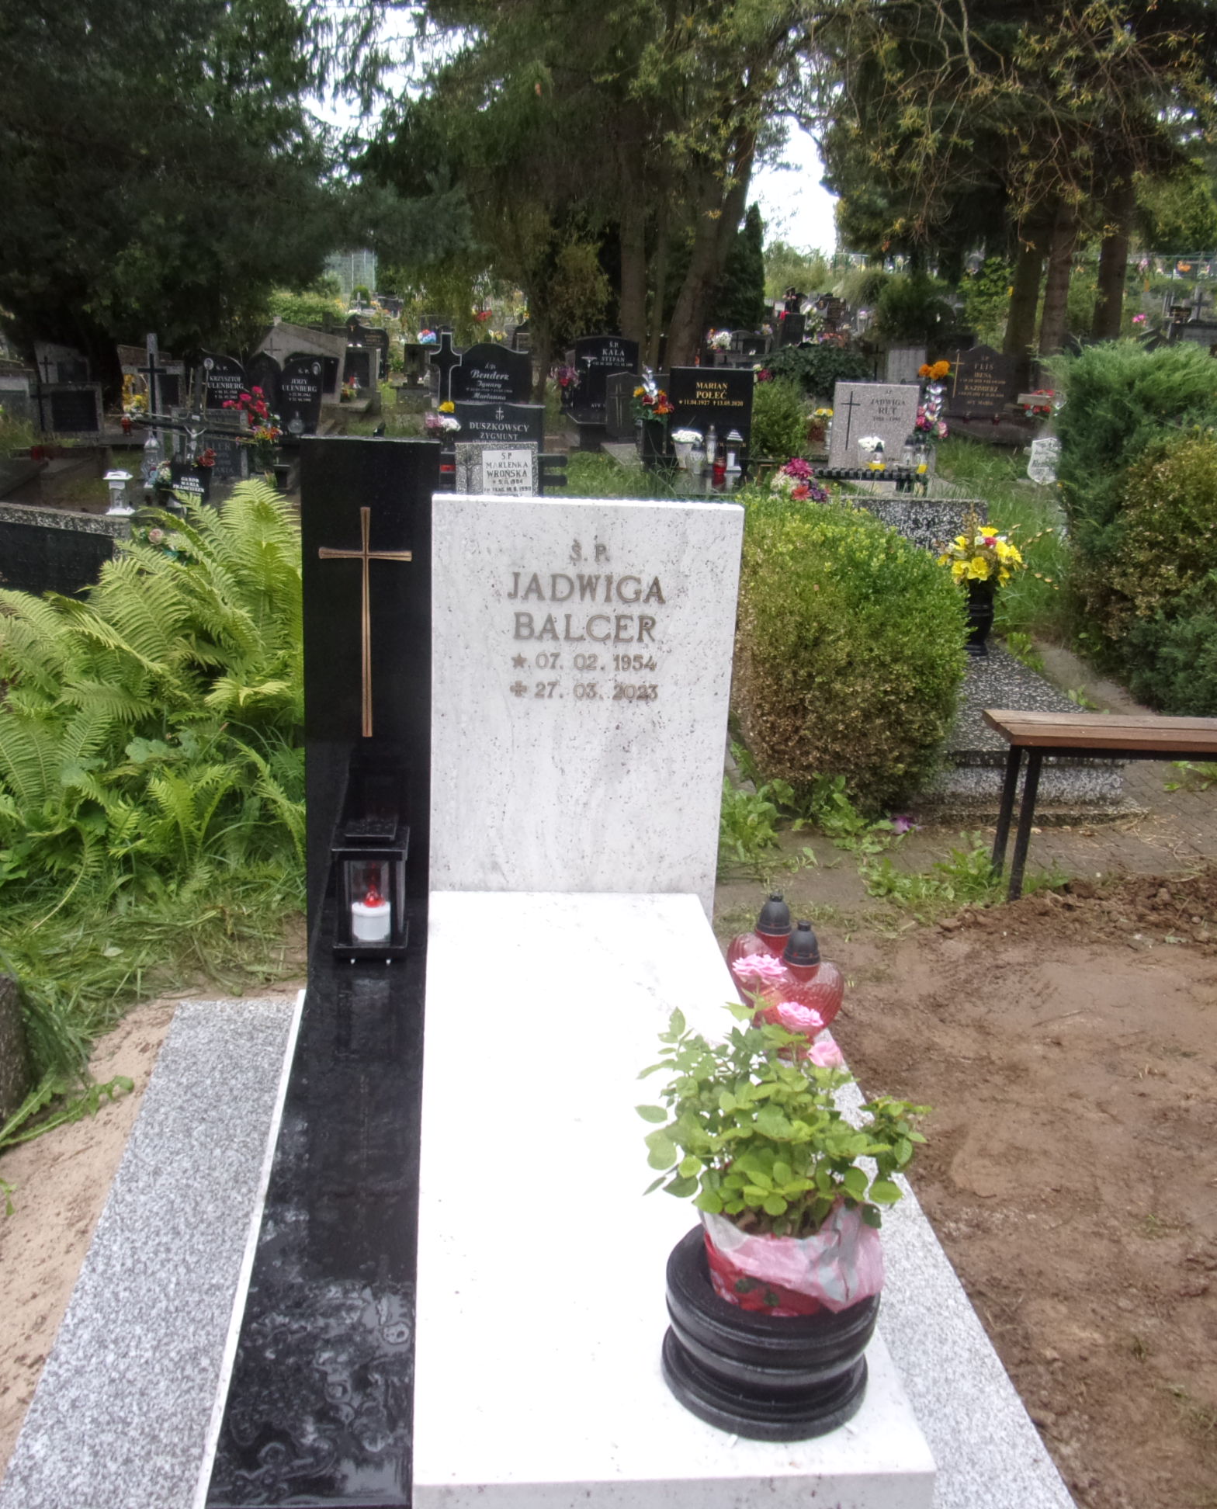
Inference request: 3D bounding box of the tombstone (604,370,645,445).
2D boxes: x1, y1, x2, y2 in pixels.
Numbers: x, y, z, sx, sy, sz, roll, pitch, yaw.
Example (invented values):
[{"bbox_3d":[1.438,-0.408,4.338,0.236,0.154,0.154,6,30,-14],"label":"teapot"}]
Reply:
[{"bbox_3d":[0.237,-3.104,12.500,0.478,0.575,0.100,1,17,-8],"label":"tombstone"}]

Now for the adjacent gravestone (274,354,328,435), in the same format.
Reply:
[{"bbox_3d":[-2.483,-2.903,11.300,0.360,0.640,0.080,1,19,-7],"label":"adjacent gravestone"}]

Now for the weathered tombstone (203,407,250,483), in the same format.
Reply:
[{"bbox_3d":[-2.643,-2.092,9.400,0.460,0.510,0.140,1,18,-6],"label":"weathered tombstone"}]

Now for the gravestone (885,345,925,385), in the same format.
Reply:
[{"bbox_3d":[3.419,-4.271,16.000,0.390,0.720,0.100,1,17,-8],"label":"gravestone"}]

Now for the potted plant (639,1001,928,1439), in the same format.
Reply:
[{"bbox_3d":[0.204,0.520,1.591,0.310,0.450,0.300,1,19,-7],"label":"potted plant"}]

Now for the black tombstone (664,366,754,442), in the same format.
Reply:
[{"bbox_3d":[0.787,-2.582,10.700,0.606,0.720,0.080,1,17,-9],"label":"black tombstone"}]

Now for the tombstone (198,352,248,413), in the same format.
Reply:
[{"bbox_3d":[-3.107,-2.954,11.300,0.360,0.640,0.080,1,19,-7],"label":"tombstone"}]

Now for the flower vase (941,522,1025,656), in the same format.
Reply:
[{"bbox_3d":[1.389,-0.621,5.200,0.310,0.500,0.310,1,19,-7],"label":"flower vase"}]

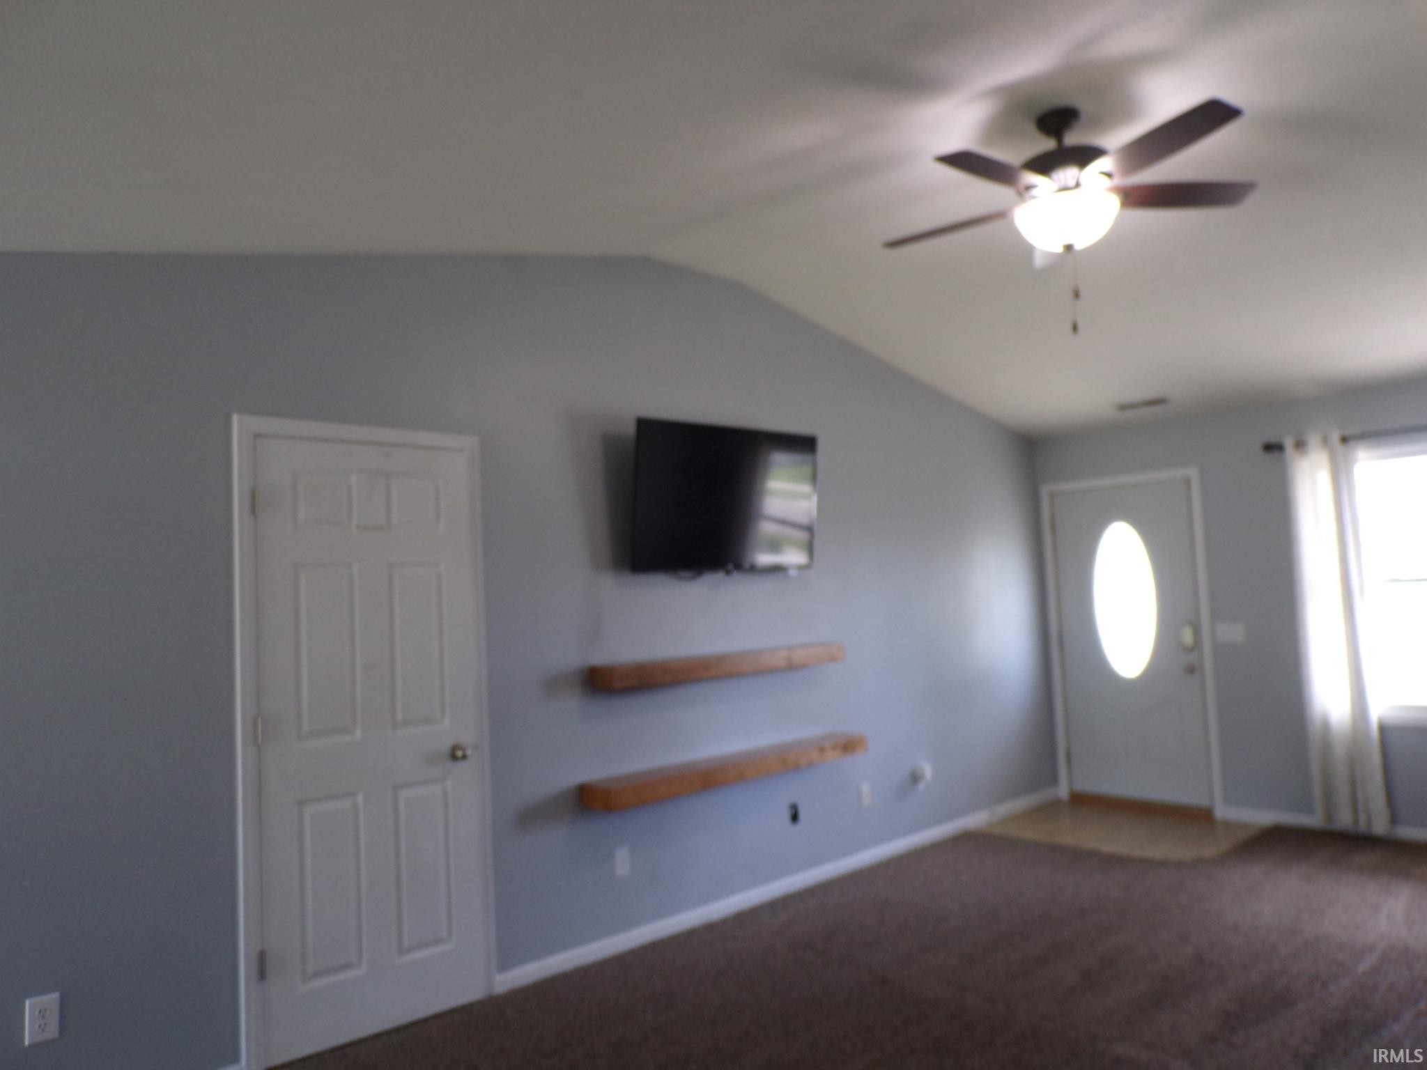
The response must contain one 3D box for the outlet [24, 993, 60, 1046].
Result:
[{"bbox_3d":[-1.864,1.345,2.750,0.075,0.122,0.008,1,-6,-43],"label":"outlet"}]

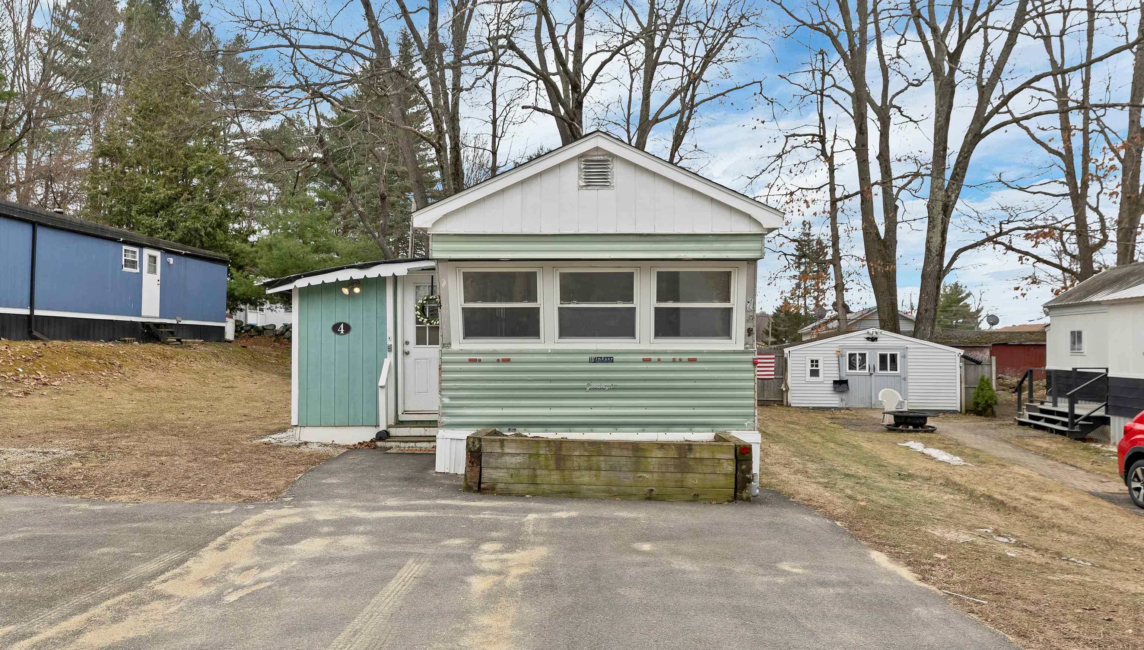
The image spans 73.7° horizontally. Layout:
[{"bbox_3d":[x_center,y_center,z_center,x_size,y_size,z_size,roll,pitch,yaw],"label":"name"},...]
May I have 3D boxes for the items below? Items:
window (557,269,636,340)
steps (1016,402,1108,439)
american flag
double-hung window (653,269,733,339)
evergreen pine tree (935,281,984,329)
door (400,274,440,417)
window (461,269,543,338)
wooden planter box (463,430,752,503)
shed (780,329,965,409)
[{"bbox_3d":[0.275,-0.230,8.530,0.910,0.810,0.100,0,9,0],"label":"window"},{"bbox_3d":[12.420,2.440,19.400,1.050,0.560,2.900,0,-1,8],"label":"steps"},{"bbox_3d":[5.640,1.295,23.400,1.200,0.800,0.040,0,-1,5],"label":"american flag"},{"bbox_3d":[1.353,-0.230,8.530,0.920,0.810,0.100,0,9,0],"label":"double-hung window"},{"bbox_3d":[24.200,0.420,48.000,3.800,6.400,3.800,0,-1,0],"label":"evergreen pine tree"},{"bbox_3d":[-2.070,0.305,11.420,0.940,2.100,0.100,0,-1,0],"label":"door"},{"bbox_3d":[-0.804,-0.235,8.530,0.920,0.810,0.100,0,9,0],"label":"window"},{"bbox_3d":[0.375,1.400,7.860,2.750,0.570,1.030,0,-1,4],"label":"wooden planter box"},{"bbox_3d":[9.600,1.400,26.000,5.200,2.500,6.000,0,-1,9],"label":"shed"}]

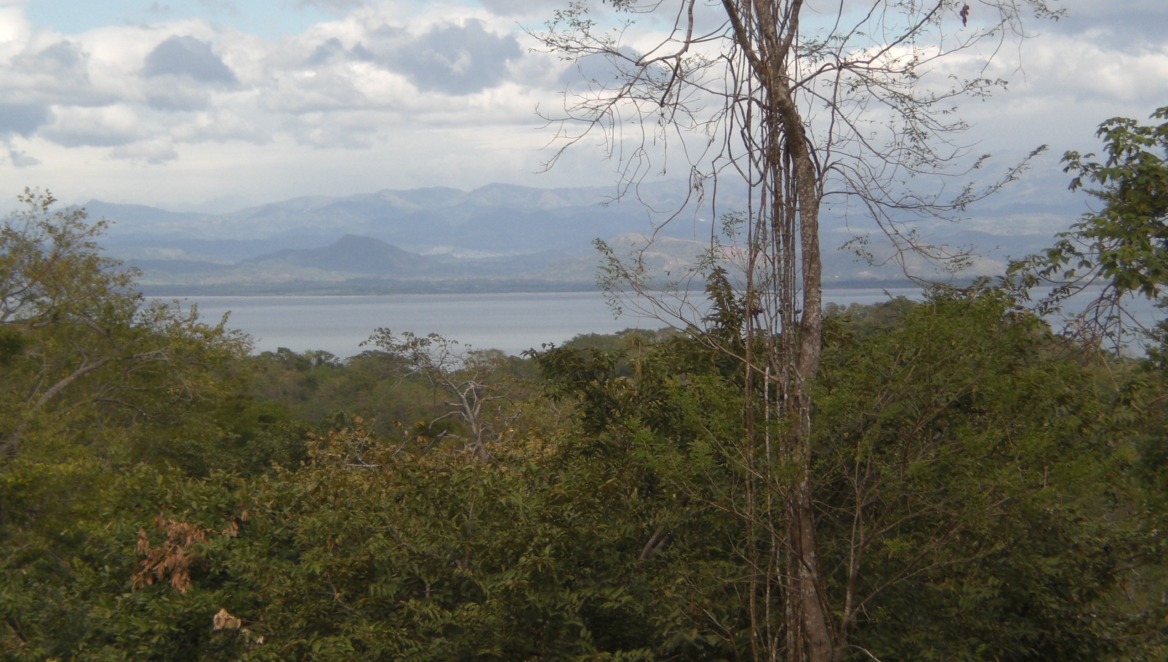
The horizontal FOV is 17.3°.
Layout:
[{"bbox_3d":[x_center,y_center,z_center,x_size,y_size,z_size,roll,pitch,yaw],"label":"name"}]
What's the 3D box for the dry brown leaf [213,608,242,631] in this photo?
[{"bbox_3d":[-2.968,2.395,32.000,0.250,0.190,0.130,0,1,-5],"label":"dry brown leaf"}]

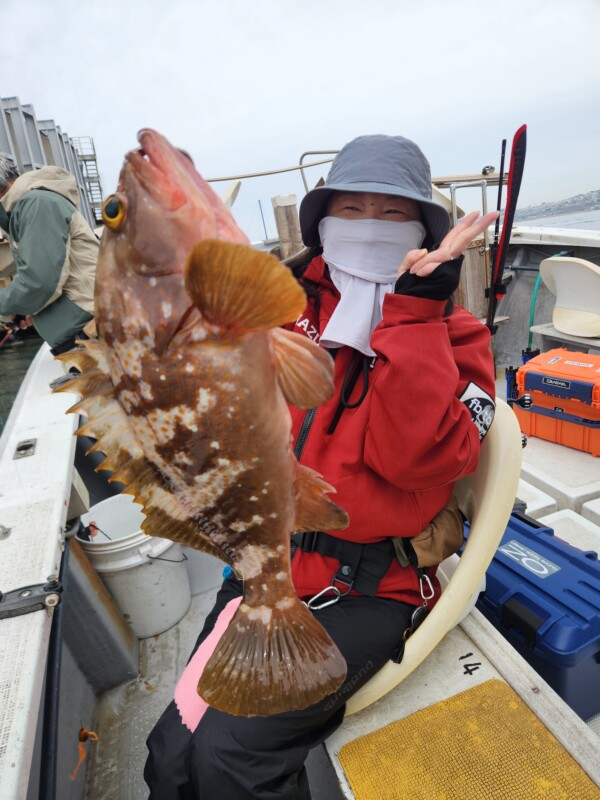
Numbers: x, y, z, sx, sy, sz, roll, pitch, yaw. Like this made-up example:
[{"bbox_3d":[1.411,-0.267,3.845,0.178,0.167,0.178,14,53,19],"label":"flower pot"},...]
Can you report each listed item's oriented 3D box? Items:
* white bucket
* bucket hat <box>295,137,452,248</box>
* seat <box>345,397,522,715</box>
[{"bbox_3d":[-0.524,0.534,1.730,0.305,0.370,0.305,-8,16,0],"label":"white bucket"},{"bbox_3d":[0.123,-0.345,0.880,0.255,0.175,0.285,-7,8,10],"label":"bucket hat"},{"bbox_3d":[0.140,0.236,1.020,0.480,0.430,0.470,-20,20,-35],"label":"seat"}]

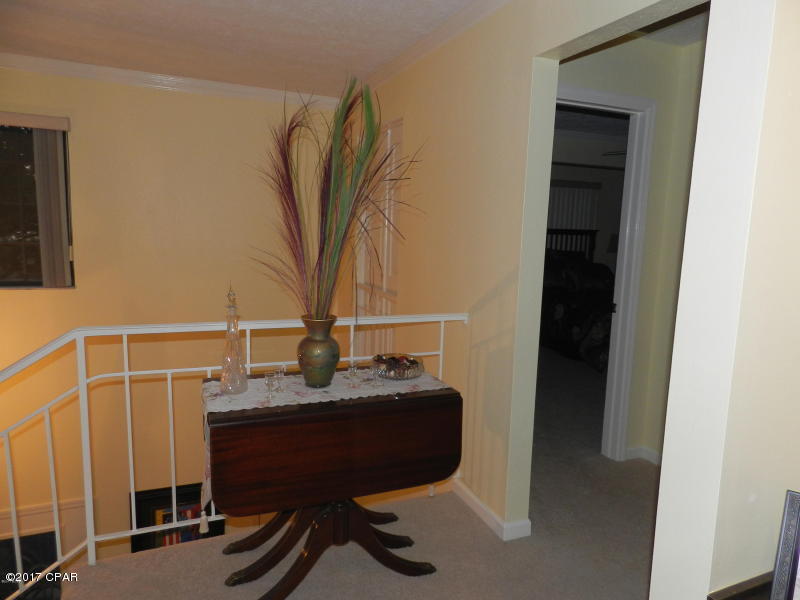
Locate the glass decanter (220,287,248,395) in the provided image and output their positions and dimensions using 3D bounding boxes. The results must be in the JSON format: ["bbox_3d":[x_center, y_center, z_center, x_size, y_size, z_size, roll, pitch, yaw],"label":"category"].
[{"bbox_3d":[-0.621,0.147,1.990,0.101,0.398,0.101,-1,8,-24],"label":"glass decanter"}]

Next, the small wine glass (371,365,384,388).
[{"bbox_3d":[-0.090,0.306,2.128,0.053,0.081,0.053,2,7,0],"label":"small wine glass"}]

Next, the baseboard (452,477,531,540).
[{"bbox_3d":[0.438,1.003,2.615,0.144,0.083,0.490,-1,8,-24],"label":"baseboard"}]

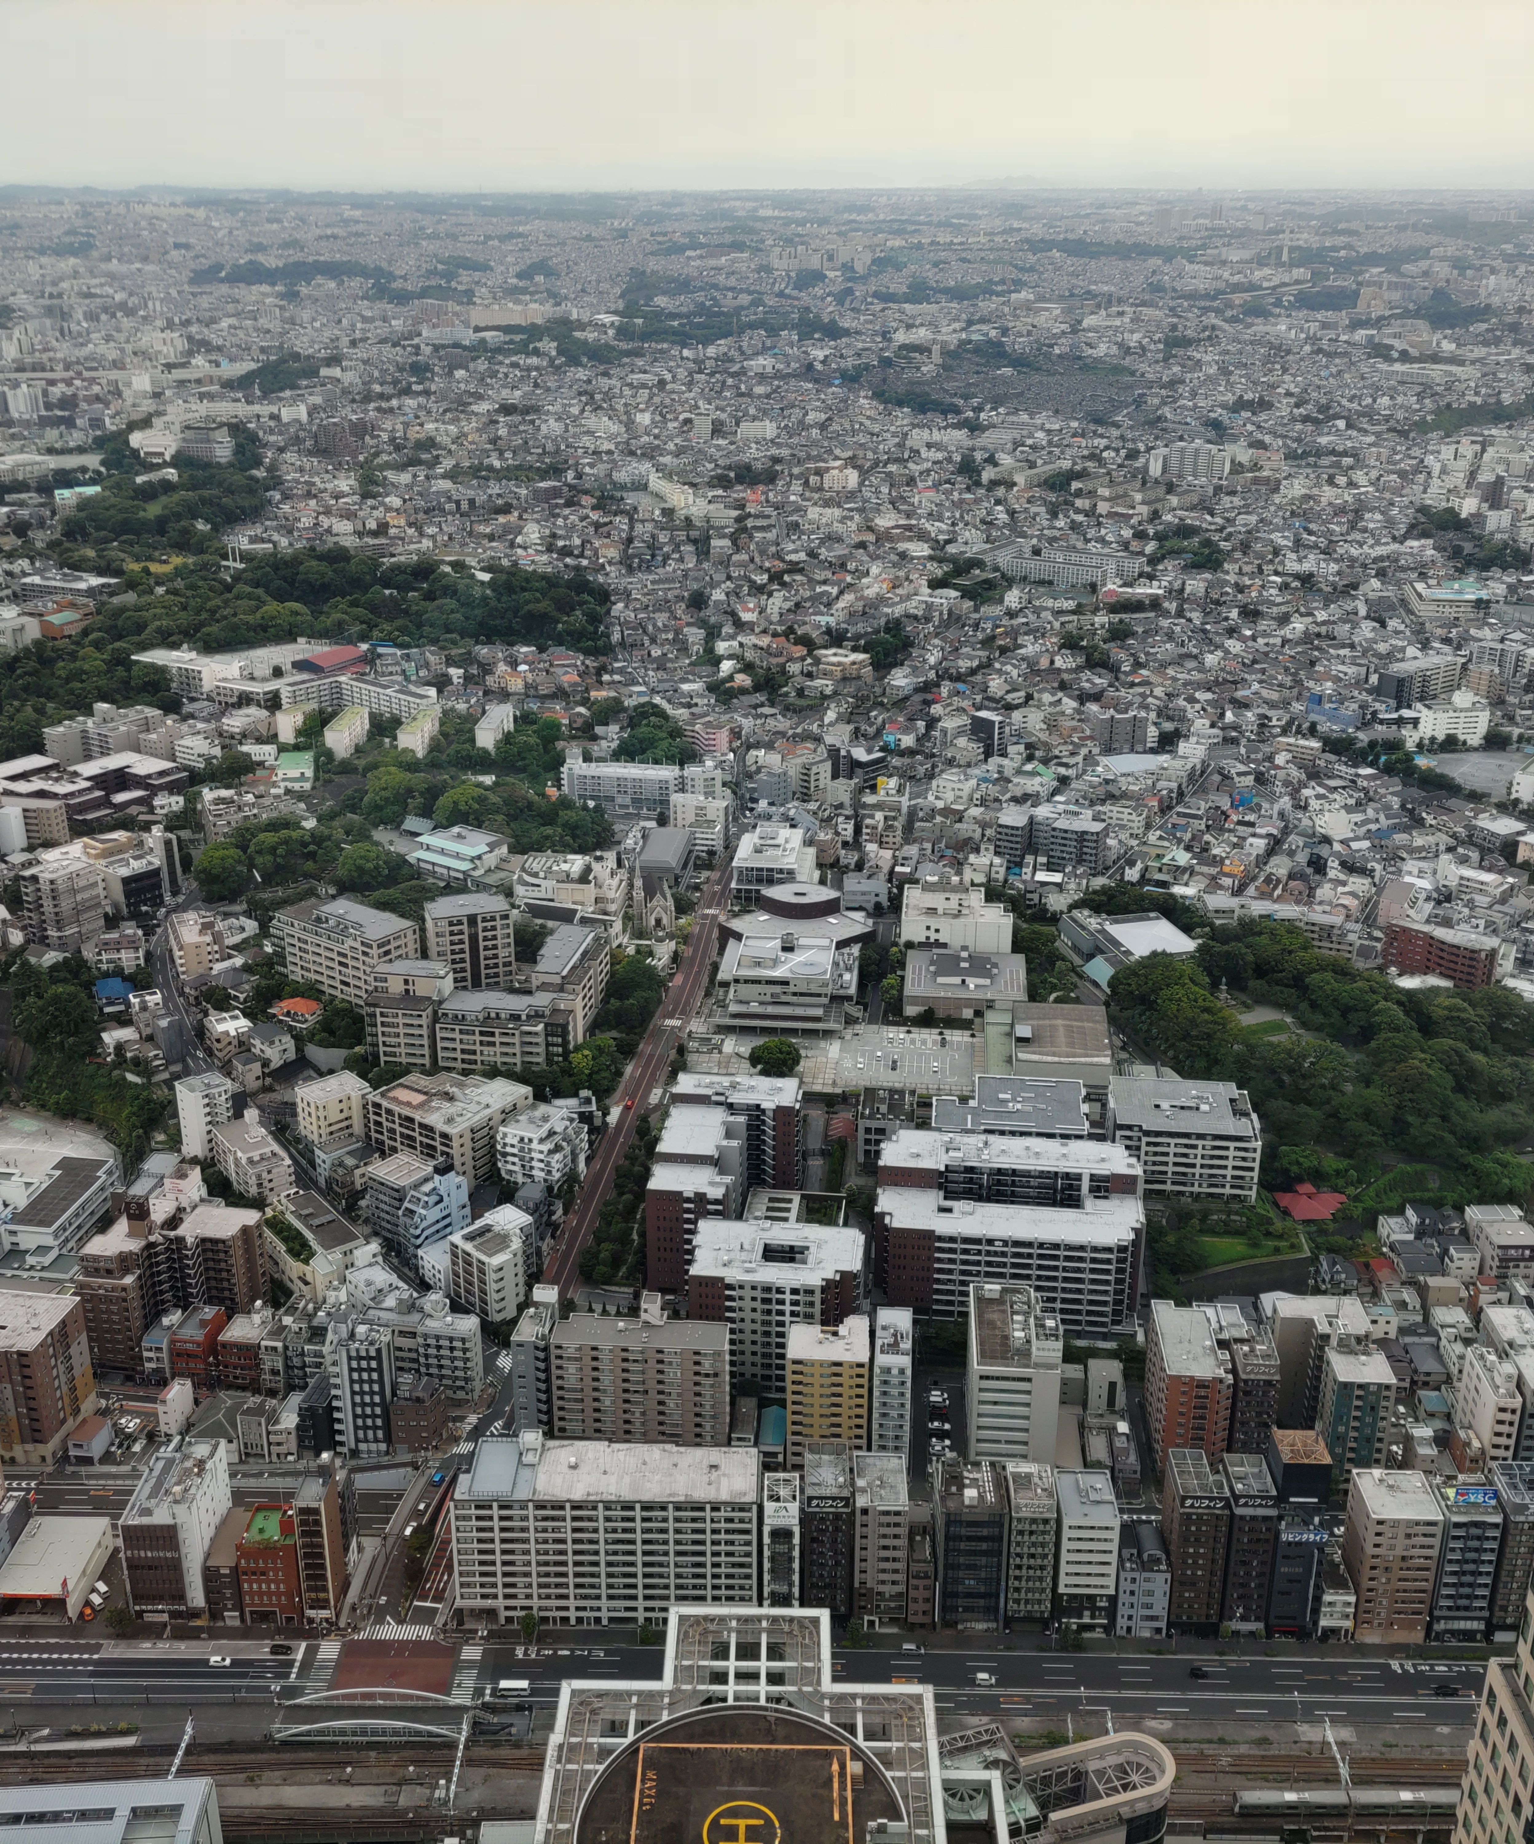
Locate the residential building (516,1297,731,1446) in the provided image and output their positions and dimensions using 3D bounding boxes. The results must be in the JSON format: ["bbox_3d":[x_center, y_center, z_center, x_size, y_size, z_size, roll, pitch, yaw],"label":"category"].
[{"bbox_3d":[-32.270,104.660,425.310,47.620,33.500,13.500,1,22,3],"label":"residential building"}]

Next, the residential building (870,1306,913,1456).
[{"bbox_3d":[28.760,108.430,422.950,7.900,32.500,21.500,1,22,3],"label":"residential building"}]

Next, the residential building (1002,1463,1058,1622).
[{"bbox_3d":[53.570,127.260,377.010,8.900,28.500,16.200,1,22,2],"label":"residential building"}]

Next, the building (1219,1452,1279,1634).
[{"bbox_3d":[96.110,126.420,373.670,8.100,35.700,12.600,0,22,1],"label":"building"}]

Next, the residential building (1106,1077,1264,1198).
[{"bbox_3d":[115.200,61.040,515.040,37.590,20.500,32.200,2,22,4],"label":"residential building"}]

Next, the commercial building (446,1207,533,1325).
[{"bbox_3d":[-67.310,85.970,464.700,16.600,19.800,16.800,17,28,36],"label":"commercial building"}]

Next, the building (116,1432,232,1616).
[{"bbox_3d":[-121.510,125.520,382.520,14.600,30.800,21.500,0,22,0],"label":"building"}]

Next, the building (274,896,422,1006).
[{"bbox_3d":[-137.240,10.460,609.370,47.000,26.000,18.800,15,26,33],"label":"building"}]

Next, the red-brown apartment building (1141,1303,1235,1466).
[{"bbox_3d":[96.800,108.530,428.380,13.800,28.300,27.500,1,22,2],"label":"red-brown apartment building"}]

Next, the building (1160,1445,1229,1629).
[{"bbox_3d":[86.200,125.490,372.690,9.590,35.100,13.970,1,22,2],"label":"building"}]

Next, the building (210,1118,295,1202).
[{"bbox_3d":[-145.000,67.140,523.740,11.200,13.500,28.000,-16,27,-35],"label":"building"}]

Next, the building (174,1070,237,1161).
[{"bbox_3d":[-158.980,56.120,525.690,10.200,23.700,11.300,20,29,41],"label":"building"}]

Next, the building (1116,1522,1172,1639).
[{"bbox_3d":[75.660,133.390,375.290,9.810,18.500,13.000,1,22,2],"label":"building"}]

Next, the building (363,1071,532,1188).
[{"bbox_3d":[-89.070,57.250,521.930,34.000,18.400,31.500,15,26,33],"label":"building"}]

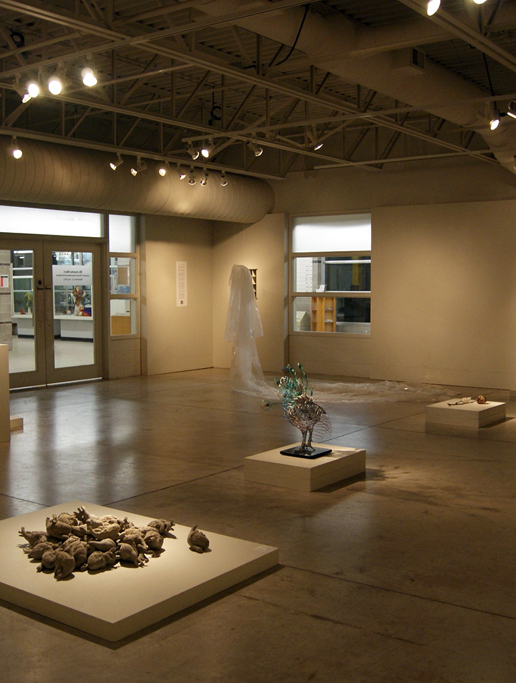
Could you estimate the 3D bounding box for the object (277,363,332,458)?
[{"bbox_3d":[0.373,0.529,6.042,0.340,0.691,0.290,-3,5,-32],"label":"object"}]

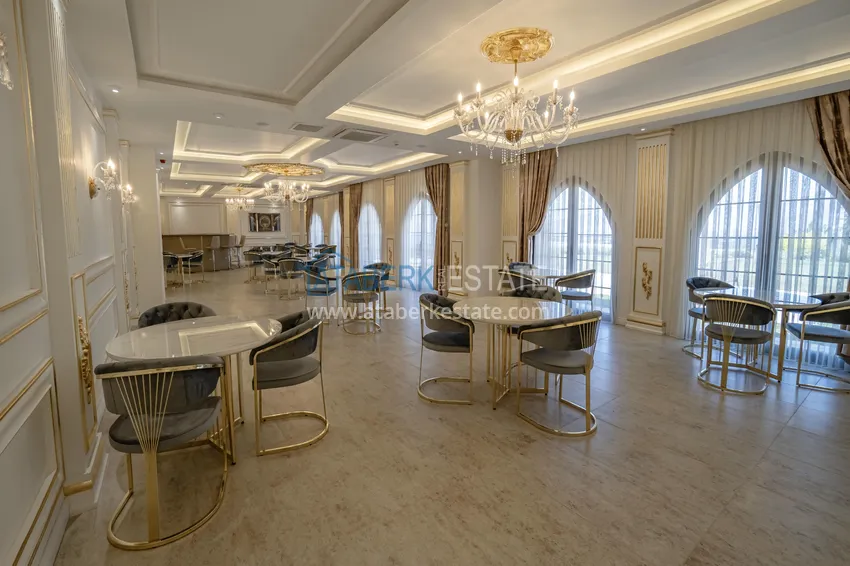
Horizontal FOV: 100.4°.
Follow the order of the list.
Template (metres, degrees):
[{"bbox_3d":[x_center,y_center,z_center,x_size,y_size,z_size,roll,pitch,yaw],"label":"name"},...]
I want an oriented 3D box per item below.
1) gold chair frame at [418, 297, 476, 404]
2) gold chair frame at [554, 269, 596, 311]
[{"bbox_3d":[0.180,0.561,3.149,0.520,0.870,0.550,0,9,0],"label":"gold chair frame"},{"bbox_3d":[2.250,0.223,5.241,0.510,0.810,0.520,4,9,26],"label":"gold chair frame"}]

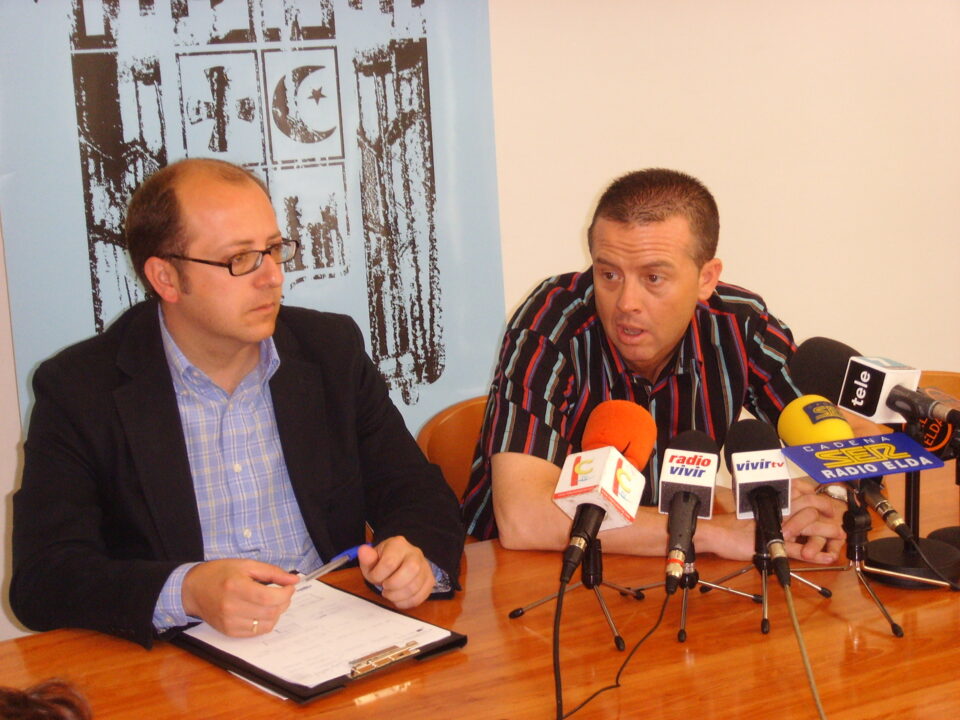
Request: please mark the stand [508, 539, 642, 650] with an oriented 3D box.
[{"bbox_3d":[0.141,0.263,2.310,0.174,0.120,0.154,-6,14,-17],"label":"stand"}]

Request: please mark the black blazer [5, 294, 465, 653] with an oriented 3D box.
[{"bbox_3d":[-0.337,0.214,2.591,0.570,0.580,0.460,-9,15,-27],"label":"black blazer"}]

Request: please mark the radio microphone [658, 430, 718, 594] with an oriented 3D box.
[{"bbox_3d":[0.247,0.181,2.345,0.064,0.064,0.240,9,50,7],"label":"radio microphone"}]

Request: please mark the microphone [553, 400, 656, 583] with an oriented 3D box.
[{"bbox_3d":[0.144,0.156,2.325,0.090,0.090,0.250,21,53,5],"label":"microphone"}]

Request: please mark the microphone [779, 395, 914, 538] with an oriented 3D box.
[{"bbox_3d":[0.447,0.130,2.360,0.088,0.088,0.265,-40,43,6],"label":"microphone"}]

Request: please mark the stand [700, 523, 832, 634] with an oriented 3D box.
[{"bbox_3d":[0.344,0.246,2.339,0.161,0.125,0.143,0,13,9],"label":"stand"}]

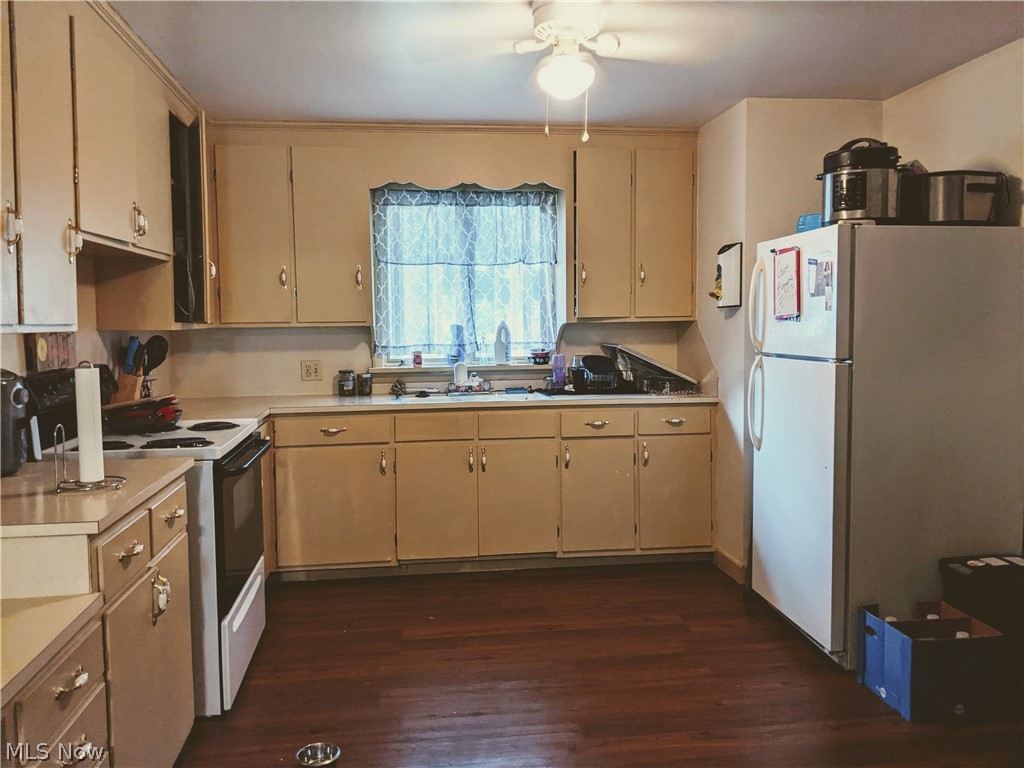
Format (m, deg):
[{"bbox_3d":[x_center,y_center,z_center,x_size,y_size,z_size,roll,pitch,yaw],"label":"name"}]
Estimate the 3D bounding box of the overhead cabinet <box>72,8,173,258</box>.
[{"bbox_3d":[-1.537,-0.807,2.873,0.327,0.665,0.987,-1,4,-8],"label":"overhead cabinet"}]

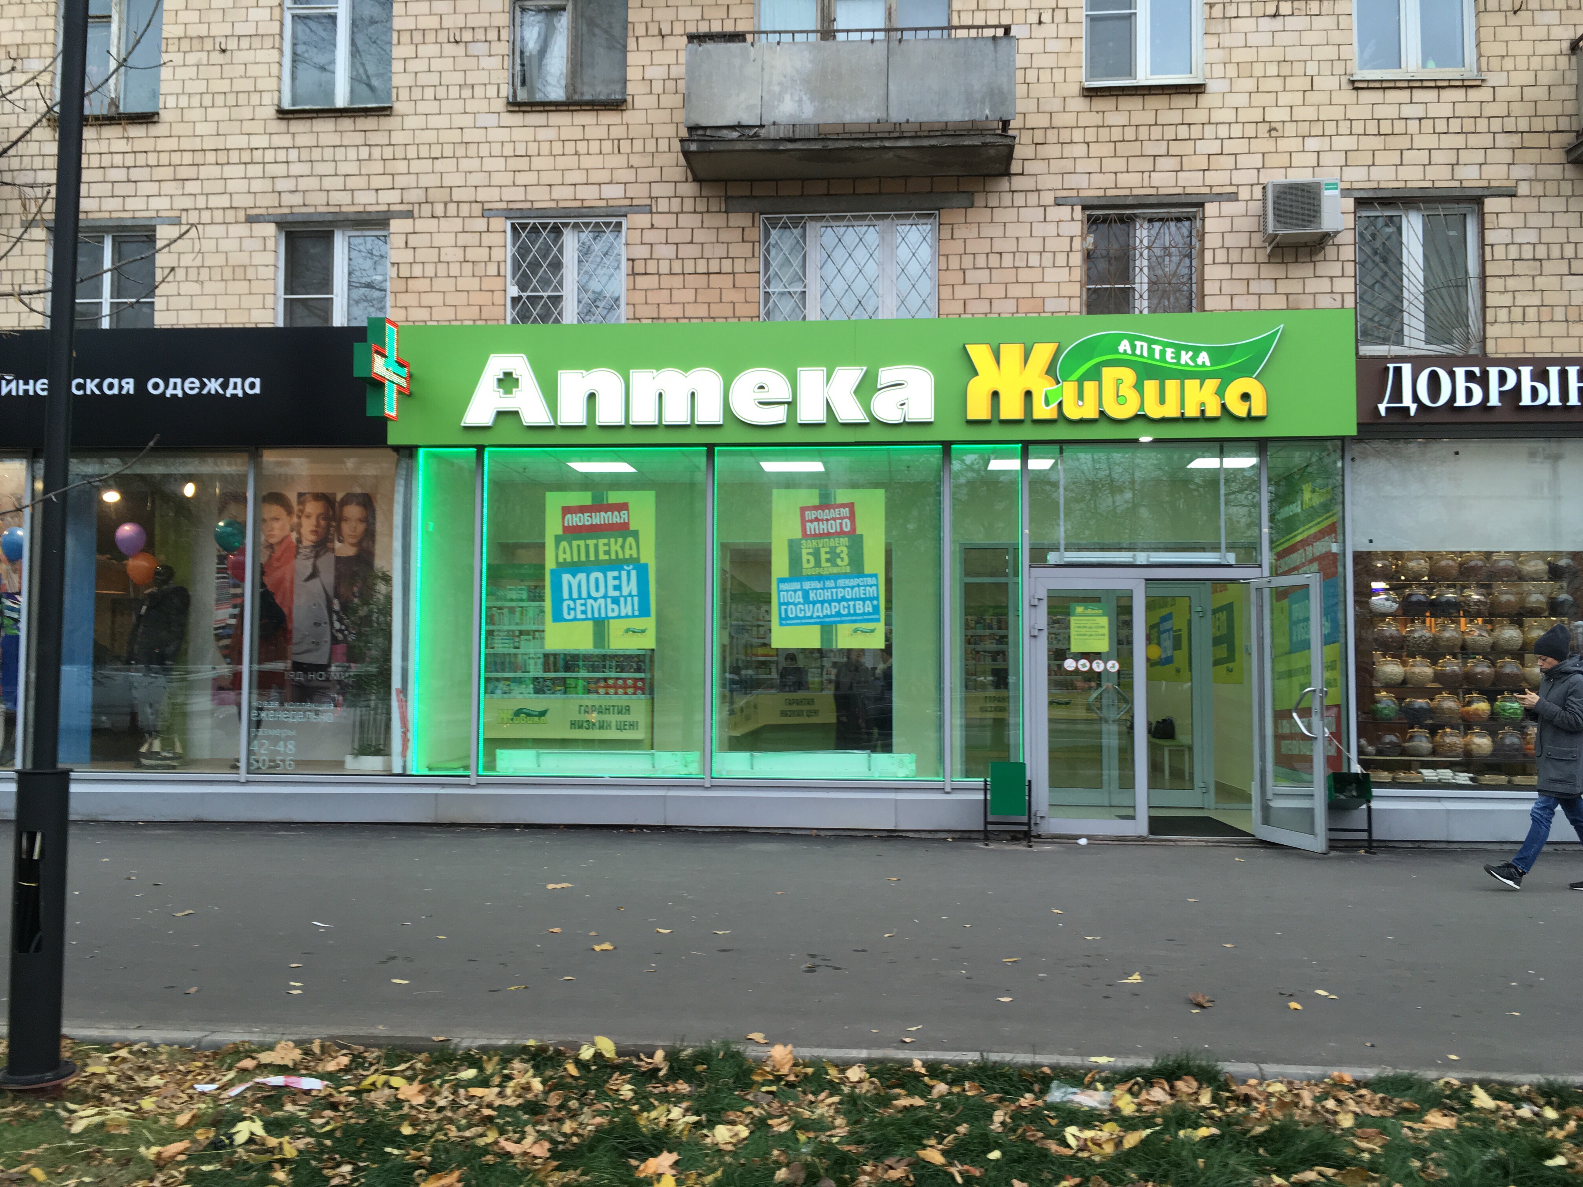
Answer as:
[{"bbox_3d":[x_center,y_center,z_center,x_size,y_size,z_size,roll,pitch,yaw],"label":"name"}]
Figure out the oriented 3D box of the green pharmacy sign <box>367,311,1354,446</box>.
[{"bbox_3d":[0.557,-1.768,11.117,8.019,1.028,0.260,0,-3,5],"label":"green pharmacy sign"}]

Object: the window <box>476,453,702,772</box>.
[{"bbox_3d":[-1.700,0.164,11.349,1.961,2.790,0.090,0,-3,5],"label":"window"}]

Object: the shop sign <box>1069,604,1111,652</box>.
[{"bbox_3d":[2.464,0.291,10.956,0.327,0.409,0.010,0,-3,5],"label":"shop sign"}]

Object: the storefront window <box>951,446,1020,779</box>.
[{"bbox_3d":[1.620,0.154,11.070,0.596,2.773,0.090,0,-3,5],"label":"storefront window"}]

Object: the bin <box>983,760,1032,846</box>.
[{"bbox_3d":[1.744,1.689,10.688,0.385,0.693,0.280,0,-3,5],"label":"bin"}]

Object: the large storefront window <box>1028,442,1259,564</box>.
[{"bbox_3d":[2.912,-0.743,11.014,1.878,1.013,0.090,0,-3,5],"label":"large storefront window"}]

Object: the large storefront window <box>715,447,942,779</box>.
[{"bbox_3d":[0.311,0.164,11.179,1.918,2.785,0.090,0,-3,5],"label":"large storefront window"}]

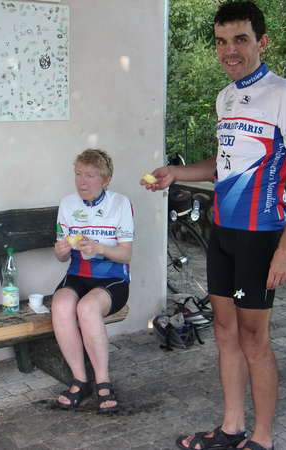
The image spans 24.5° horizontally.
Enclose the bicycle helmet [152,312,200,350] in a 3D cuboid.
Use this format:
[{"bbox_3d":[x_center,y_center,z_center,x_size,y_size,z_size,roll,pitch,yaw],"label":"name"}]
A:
[{"bbox_3d":[0.185,0.586,3.835,0.280,0.165,0.210,9,14,40],"label":"bicycle helmet"}]

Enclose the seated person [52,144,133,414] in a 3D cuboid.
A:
[{"bbox_3d":[-0.220,0.219,3.125,0.440,1.150,0.650,2,11,12],"label":"seated person"}]

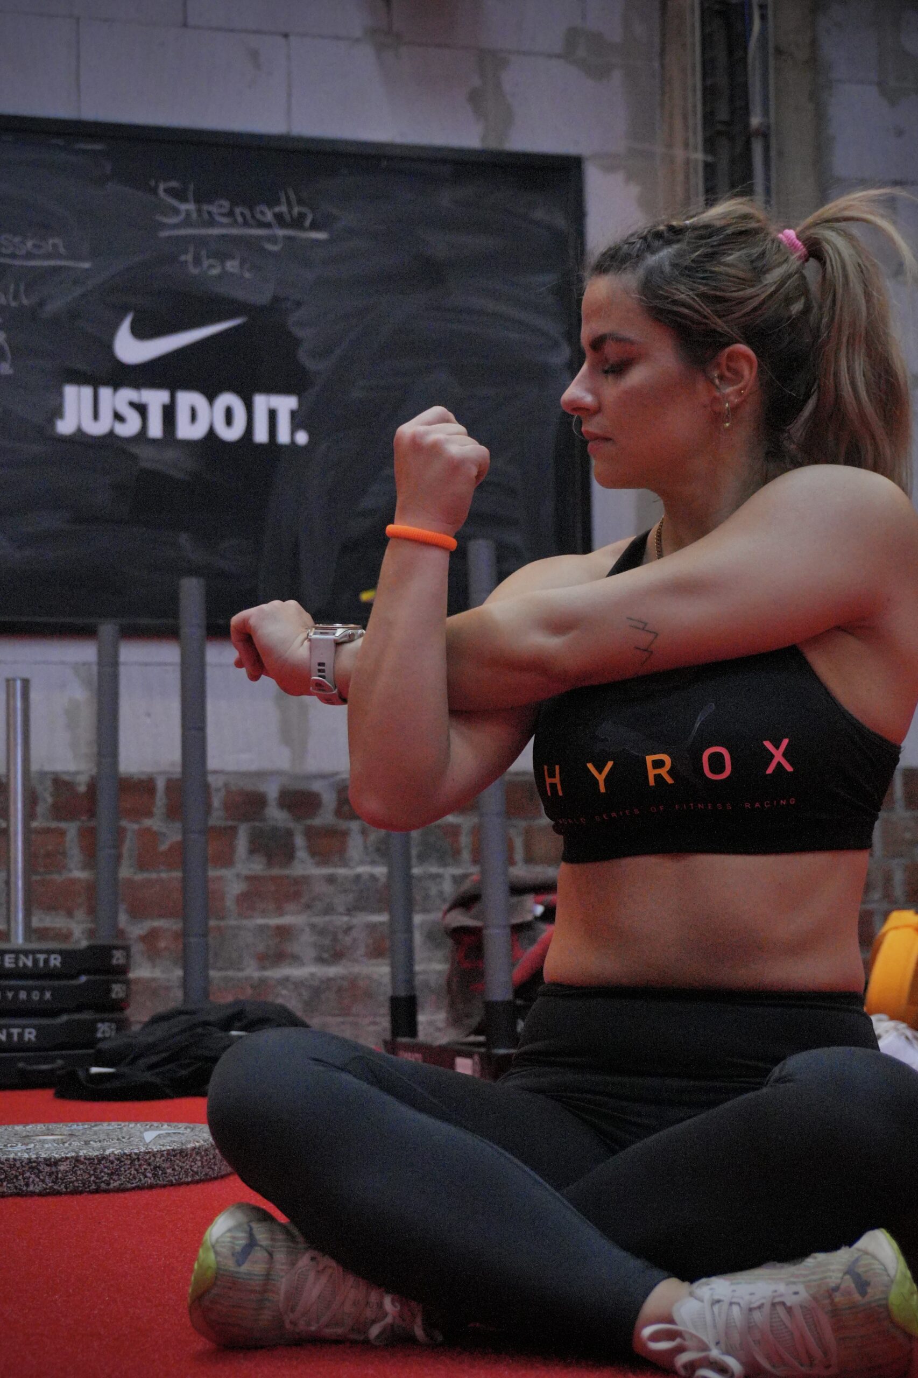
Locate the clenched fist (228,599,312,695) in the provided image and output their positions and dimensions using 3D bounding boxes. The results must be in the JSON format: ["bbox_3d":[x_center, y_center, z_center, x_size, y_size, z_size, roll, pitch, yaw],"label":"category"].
[{"bbox_3d":[-0.154,-0.035,2.100,0.080,0.080,0.078,-4,-7,28],"label":"clenched fist"}]

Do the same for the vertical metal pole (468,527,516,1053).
[{"bbox_3d":[0.057,0.187,4.570,0.055,0.929,0.055,-2,-6,0],"label":"vertical metal pole"}]

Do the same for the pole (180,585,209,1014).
[{"bbox_3d":[-0.507,0.235,4.840,0.050,0.906,0.050,-1,-6,0],"label":"pole"}]

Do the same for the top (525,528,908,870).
[{"bbox_3d":[0.210,0.000,2.080,0.300,0.290,0.230,-4,-7,27],"label":"top"}]

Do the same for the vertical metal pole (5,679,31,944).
[{"bbox_3d":[-0.886,0.353,5.080,0.048,0.752,0.048,-2,-6,0],"label":"vertical metal pole"}]

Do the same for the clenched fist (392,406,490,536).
[{"bbox_3d":[-0.013,-0.171,1.980,0.076,0.103,0.072,4,-4,17],"label":"clenched fist"}]

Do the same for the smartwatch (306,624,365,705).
[{"bbox_3d":[-0.099,-0.021,2.080,0.046,0.063,0.060,-5,-7,35],"label":"smartwatch"}]

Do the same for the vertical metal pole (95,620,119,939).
[{"bbox_3d":[-0.770,0.305,5.550,0.049,0.908,0.049,-1,-6,0],"label":"vertical metal pole"}]

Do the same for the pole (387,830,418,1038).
[{"bbox_3d":[-0.123,0.257,5.220,0.053,0.921,0.053,-1,-6,0],"label":"pole"}]

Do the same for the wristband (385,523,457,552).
[{"bbox_3d":[-0.029,-0.118,1.970,0.056,0.011,0.052,12,-3,0],"label":"wristband"}]

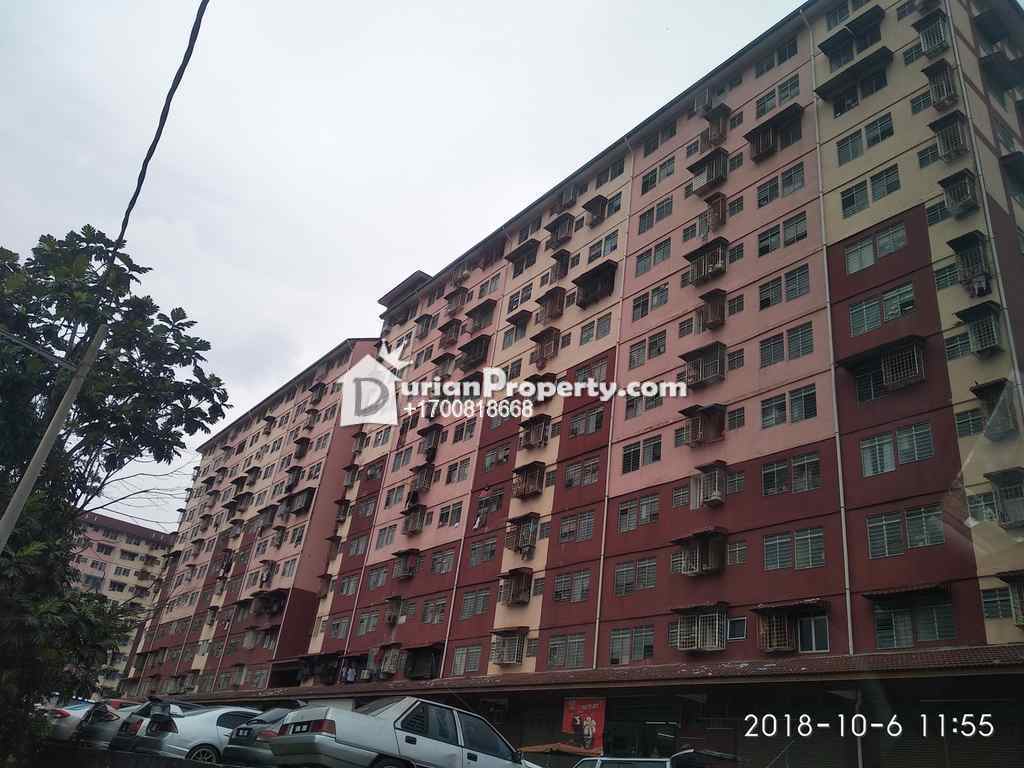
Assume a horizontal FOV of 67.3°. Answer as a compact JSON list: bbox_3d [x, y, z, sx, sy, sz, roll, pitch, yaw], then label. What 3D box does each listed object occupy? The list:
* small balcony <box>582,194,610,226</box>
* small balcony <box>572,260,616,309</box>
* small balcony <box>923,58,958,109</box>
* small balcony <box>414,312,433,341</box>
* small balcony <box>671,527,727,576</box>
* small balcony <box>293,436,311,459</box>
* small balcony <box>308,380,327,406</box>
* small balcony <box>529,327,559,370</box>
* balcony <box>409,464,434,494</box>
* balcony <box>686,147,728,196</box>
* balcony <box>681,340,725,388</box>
[{"bbox_3d":[4.936,-10.273,46.056,0.680,1.550,1.600,26,-33,-30],"label":"small balcony"},{"bbox_3d":[4.527,-5.463,43.167,0.692,1.932,2.996,25,-32,-29],"label":"small balcony"},{"bbox_3d":[16.152,-11.392,29.127,0.636,1.708,0.840,25,-32,-29],"label":"small balcony"},{"bbox_3d":[-7.204,-4.581,61.360,0.608,1.596,1.484,25,-32,-29],"label":"small balcony"},{"bbox_3d":[7.155,6.507,29.592,0.680,1.570,2.240,26,-33,-30],"label":"small balcony"},{"bbox_3d":[-19.007,5.805,69.529,0.720,1.400,1.750,25,-32,-29],"label":"small balcony"},{"bbox_3d":[-18.698,0.981,73.742,0.680,1.500,2.200,26,-33,-30],"label":"small balcony"},{"bbox_3d":[1.772,-2.030,44.312,0.630,1.897,2.062,25,-32,-29],"label":"small balcony"},{"bbox_3d":[-6.073,6.250,50.615,0.580,1.622,2.447,25,-32,-29],"label":"balcony"},{"bbox_3d":[9.836,-10.630,38.646,0.680,1.800,2.150,26,-33,-30],"label":"balcony"},{"bbox_3d":[8.340,-0.787,33.498,0.713,1.650,1.965,26,-32,-29],"label":"balcony"}]

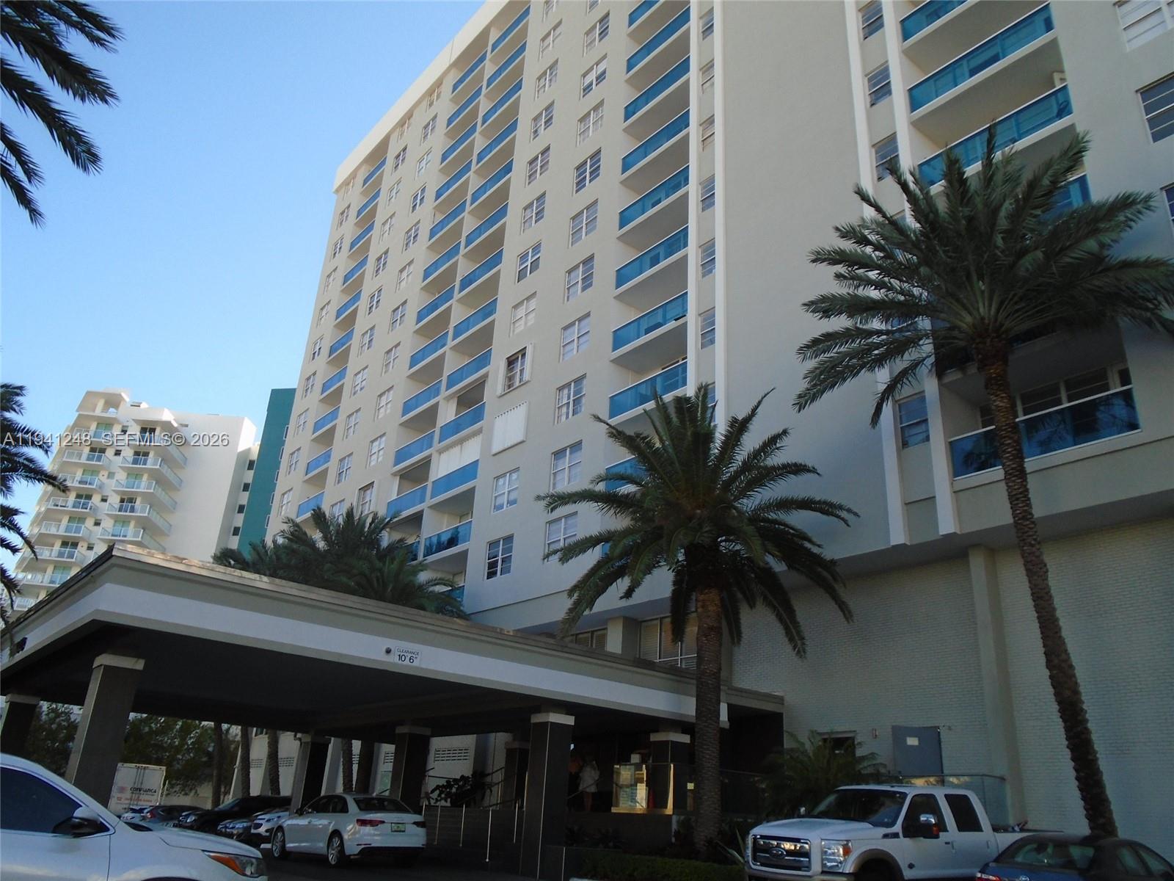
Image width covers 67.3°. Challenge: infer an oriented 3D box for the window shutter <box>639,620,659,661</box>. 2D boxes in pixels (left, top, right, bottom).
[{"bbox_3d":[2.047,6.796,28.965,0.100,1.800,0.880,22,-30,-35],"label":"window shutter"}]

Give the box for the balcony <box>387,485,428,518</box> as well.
[{"bbox_3d":[-8.582,2.997,42.406,0.200,1.008,3.976,21,-29,-35],"label":"balcony"}]

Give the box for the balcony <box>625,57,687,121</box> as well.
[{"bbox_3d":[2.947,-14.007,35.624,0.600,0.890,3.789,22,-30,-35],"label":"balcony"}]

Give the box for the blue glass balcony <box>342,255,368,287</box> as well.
[{"bbox_3d":[-15.308,-11.156,58.315,0.120,0.930,3.431,22,-30,-35],"label":"blue glass balcony"}]

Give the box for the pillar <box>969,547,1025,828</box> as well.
[{"bbox_3d":[9.078,5.808,19.305,0.497,7.093,0.345,21,-29,-35],"label":"pillar"}]

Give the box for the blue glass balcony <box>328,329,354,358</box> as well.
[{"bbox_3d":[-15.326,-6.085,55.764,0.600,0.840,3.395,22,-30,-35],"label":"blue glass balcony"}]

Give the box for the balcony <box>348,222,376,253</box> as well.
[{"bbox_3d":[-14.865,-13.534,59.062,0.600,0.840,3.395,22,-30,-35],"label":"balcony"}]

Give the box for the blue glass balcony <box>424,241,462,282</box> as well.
[{"bbox_3d":[-7.810,-9.533,47.461,0.120,0.930,3.794,22,-30,-35],"label":"blue glass balcony"}]

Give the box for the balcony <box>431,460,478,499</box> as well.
[{"bbox_3d":[-5.837,1.743,38.893,0.120,0.930,3.779,22,-30,-35],"label":"balcony"}]

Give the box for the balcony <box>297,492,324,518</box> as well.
[{"bbox_3d":[-16.229,3.789,51.675,0.120,0.930,3.431,22,-30,-35],"label":"balcony"}]

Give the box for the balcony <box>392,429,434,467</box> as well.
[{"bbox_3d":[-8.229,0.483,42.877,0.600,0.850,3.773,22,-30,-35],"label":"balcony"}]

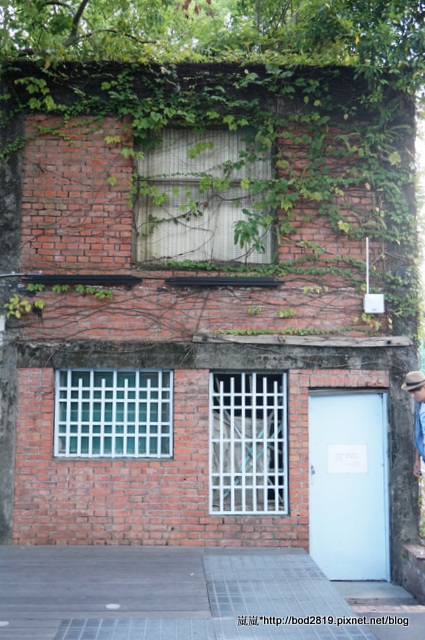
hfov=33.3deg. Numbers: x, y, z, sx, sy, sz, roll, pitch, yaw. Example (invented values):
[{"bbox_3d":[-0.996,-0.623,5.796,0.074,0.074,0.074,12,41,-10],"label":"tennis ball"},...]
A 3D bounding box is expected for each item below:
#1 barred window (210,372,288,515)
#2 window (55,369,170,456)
[{"bbox_3d":[0.377,1.270,7.373,0.798,1.457,0.090,0,-5,-2],"label":"barred window"},{"bbox_3d":[-1.007,0.962,7.333,1.210,0.899,0.070,0,-5,-2],"label":"window"}]

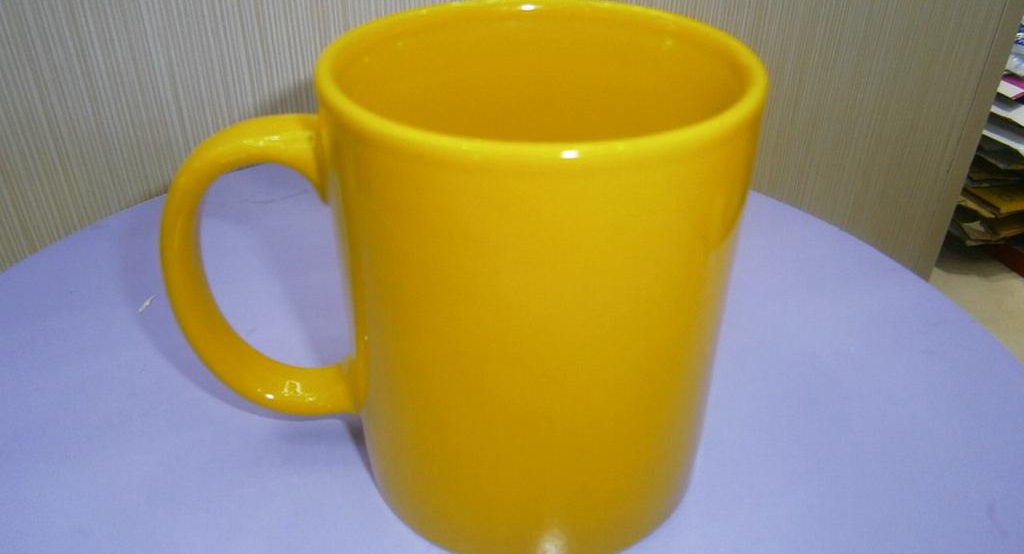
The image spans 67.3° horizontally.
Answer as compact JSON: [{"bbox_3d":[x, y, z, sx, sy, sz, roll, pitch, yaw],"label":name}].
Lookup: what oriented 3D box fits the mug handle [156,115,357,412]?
[{"bbox_3d":[-0.052,0.001,0.161,0.037,0.072,0.013,-4,35,-6],"label":"mug handle"}]

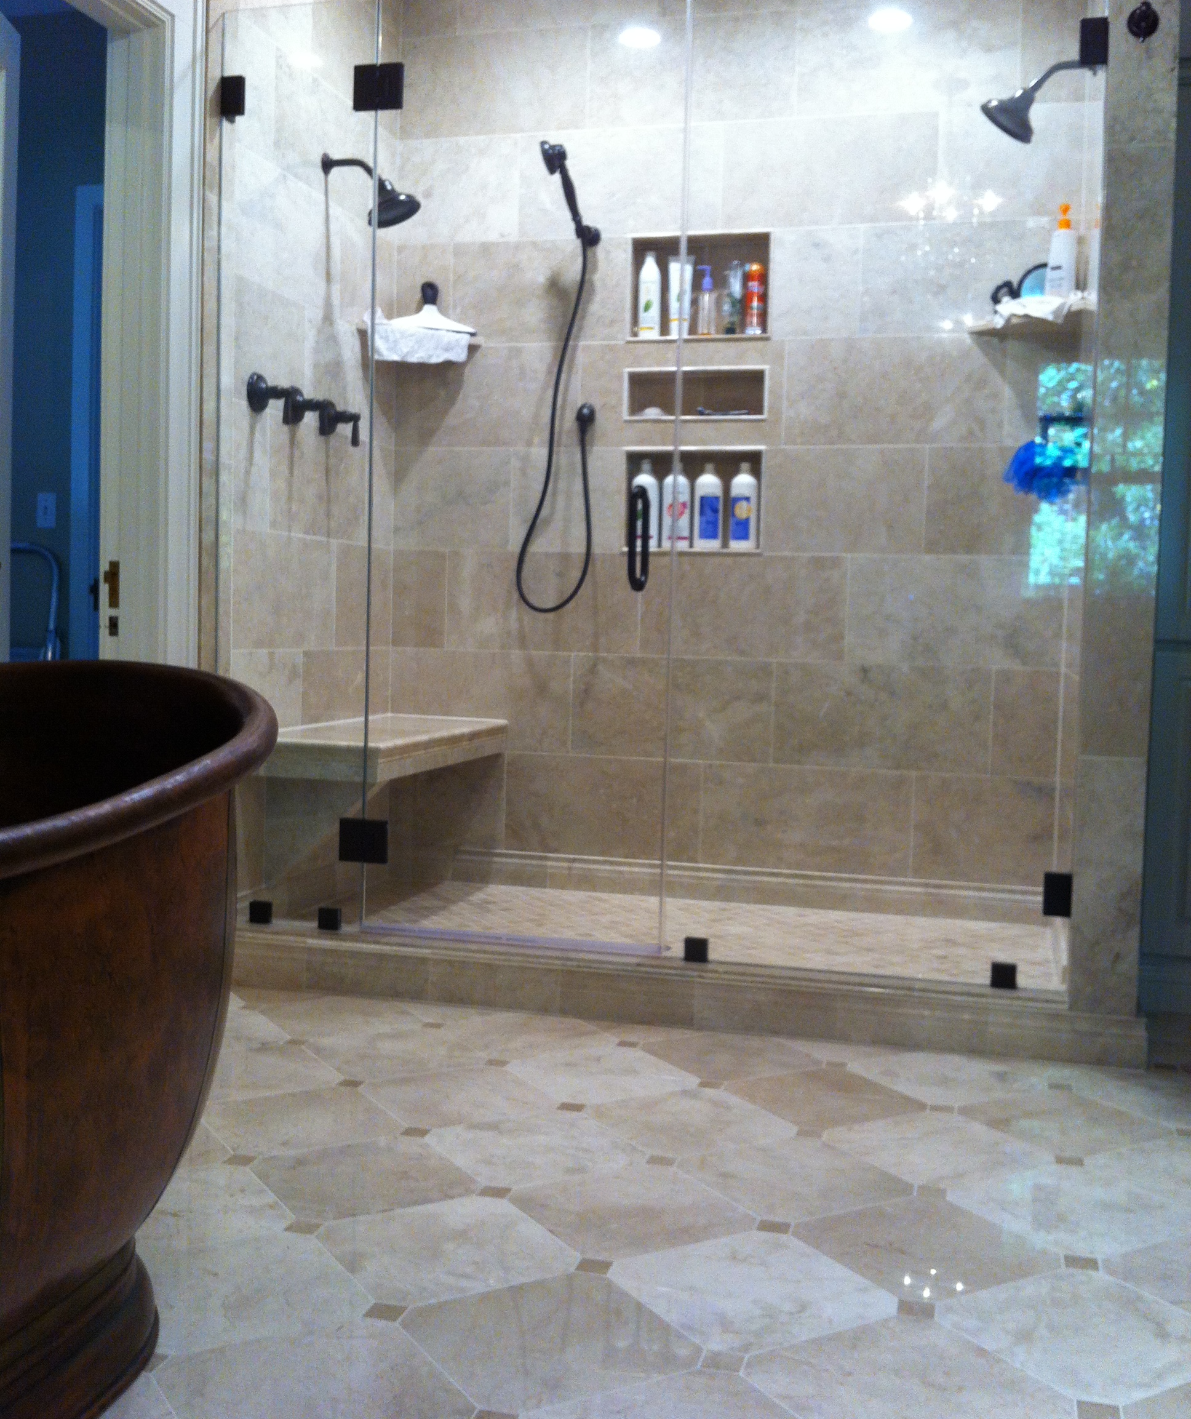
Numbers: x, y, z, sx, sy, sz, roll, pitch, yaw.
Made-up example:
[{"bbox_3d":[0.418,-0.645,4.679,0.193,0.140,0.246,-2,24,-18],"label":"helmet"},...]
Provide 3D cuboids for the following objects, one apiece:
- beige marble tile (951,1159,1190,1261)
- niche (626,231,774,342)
[{"bbox_3d":[0.742,0.777,2.489,0.305,0.012,0.305,-1,5,-30],"label":"beige marble tile"},{"bbox_3d":[0.308,-1.224,4.696,0.416,0.301,0.100,2,4,14],"label":"niche"}]

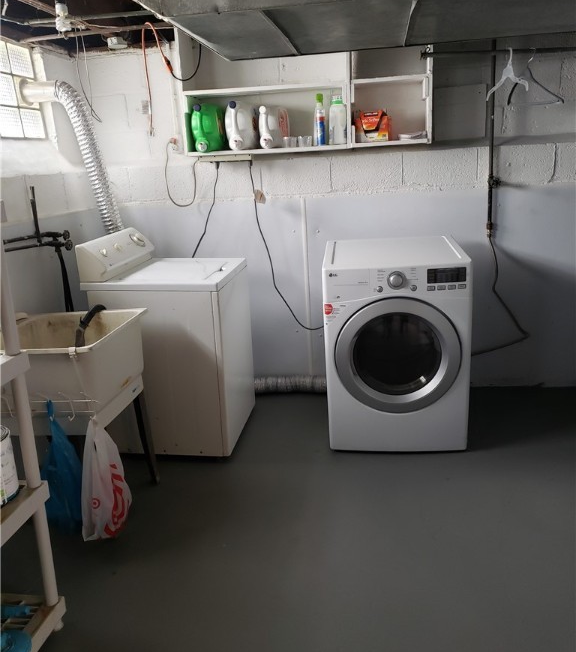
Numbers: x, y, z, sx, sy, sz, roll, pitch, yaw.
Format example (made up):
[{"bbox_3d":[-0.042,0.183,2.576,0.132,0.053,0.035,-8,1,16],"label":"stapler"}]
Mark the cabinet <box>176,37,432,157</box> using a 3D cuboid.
[{"bbox_3d":[0.100,-1.258,3.127,1.323,0.579,0.242,-1,17,9],"label":"cabinet"}]

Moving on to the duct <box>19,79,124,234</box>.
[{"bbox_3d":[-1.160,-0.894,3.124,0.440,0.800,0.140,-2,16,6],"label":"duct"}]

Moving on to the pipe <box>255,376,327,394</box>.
[{"bbox_3d":[0.012,0.385,3.710,0.505,0.116,0.116,-1,17,9],"label":"pipe"}]

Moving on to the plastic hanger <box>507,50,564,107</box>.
[{"bbox_3d":[1.191,-1.204,2.793,0.050,0.240,0.420,-6,17,-11],"label":"plastic hanger"}]

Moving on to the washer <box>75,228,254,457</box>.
[{"bbox_3d":[-0.593,0.068,3.112,0.670,1.100,0.680,-1,16,8],"label":"washer"}]

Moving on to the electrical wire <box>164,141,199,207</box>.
[{"bbox_3d":[-0.620,-0.892,3.391,0.212,0.379,0.101,-1,17,9],"label":"electrical wire"}]

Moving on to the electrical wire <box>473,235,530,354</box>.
[{"bbox_3d":[1.252,-0.168,3.358,0.328,0.732,0.101,-1,17,9],"label":"electrical wire"}]

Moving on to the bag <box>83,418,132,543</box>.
[{"bbox_3d":[-0.684,0.570,2.147,0.150,0.500,0.180,13,23,43],"label":"bag"}]

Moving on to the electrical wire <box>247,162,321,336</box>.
[{"bbox_3d":[0.005,-0.461,3.432,0.394,1.005,0.121,-1,17,9],"label":"electrical wire"}]

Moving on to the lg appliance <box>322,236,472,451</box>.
[{"bbox_3d":[0.569,0.075,3.140,0.685,0.975,0.750,-1,17,7],"label":"lg appliance"}]

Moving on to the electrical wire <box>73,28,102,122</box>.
[{"bbox_3d":[-1.107,-1.380,3.184,0.111,0.485,0.081,-1,17,9],"label":"electrical wire"}]

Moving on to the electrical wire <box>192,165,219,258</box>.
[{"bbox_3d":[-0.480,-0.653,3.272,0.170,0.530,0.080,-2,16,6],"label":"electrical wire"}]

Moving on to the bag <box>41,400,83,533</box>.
[{"bbox_3d":[-0.863,0.538,2.184,0.180,0.530,0.140,-2,16,6],"label":"bag"}]

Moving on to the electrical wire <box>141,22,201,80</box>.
[{"bbox_3d":[-0.599,-1.409,2.953,0.310,0.290,0.120,-2,16,6],"label":"electrical wire"}]

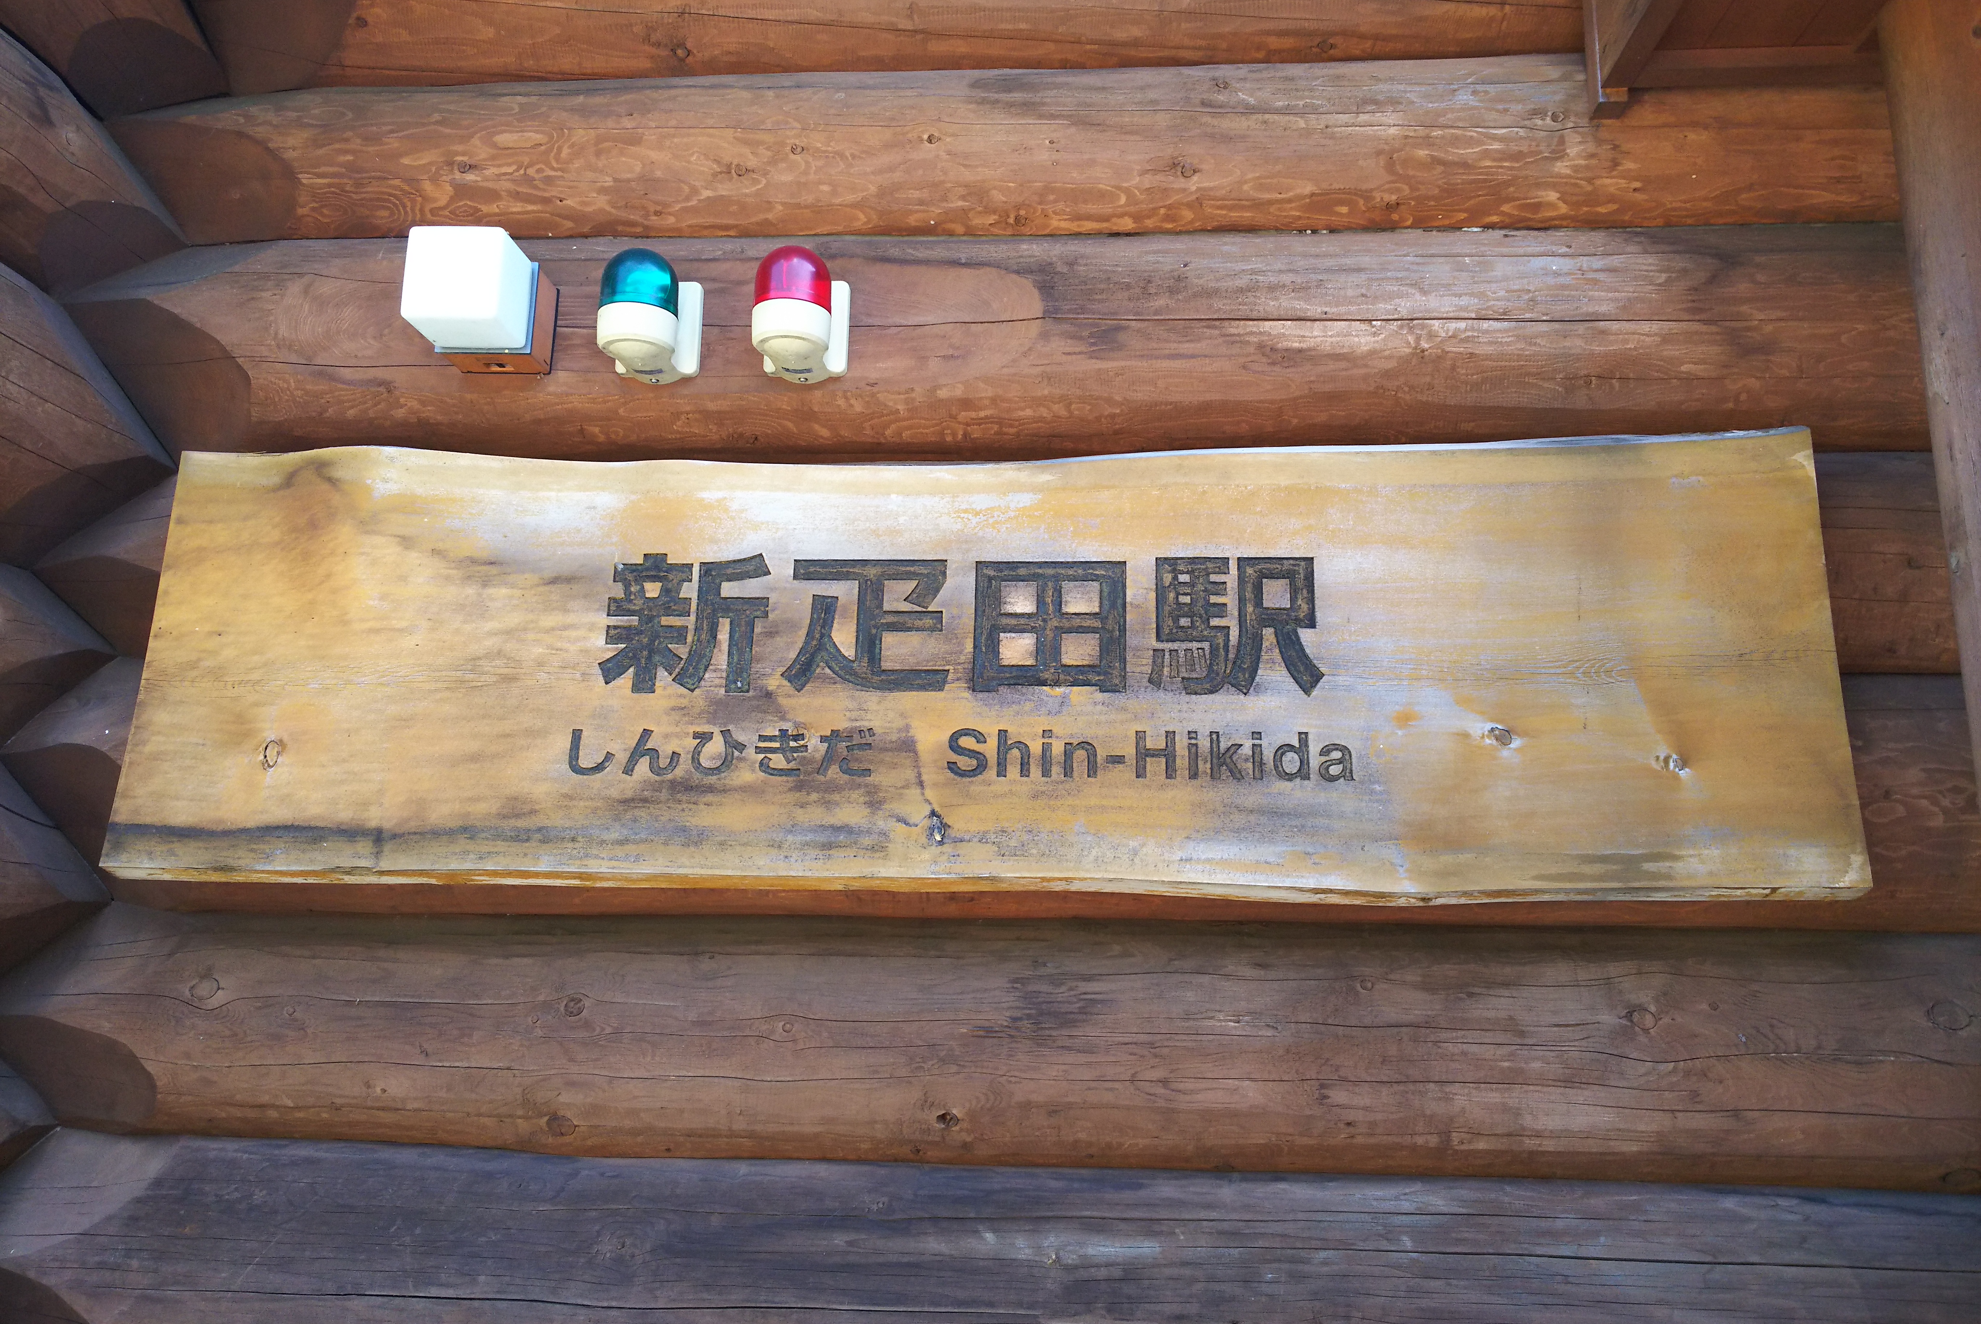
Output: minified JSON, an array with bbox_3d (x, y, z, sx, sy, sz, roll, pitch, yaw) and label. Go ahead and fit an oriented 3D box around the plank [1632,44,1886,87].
[{"bbox_3d":[0.937,-0.732,1.905,0.307,0.041,0.039,0,-15,5],"label":"plank"}]

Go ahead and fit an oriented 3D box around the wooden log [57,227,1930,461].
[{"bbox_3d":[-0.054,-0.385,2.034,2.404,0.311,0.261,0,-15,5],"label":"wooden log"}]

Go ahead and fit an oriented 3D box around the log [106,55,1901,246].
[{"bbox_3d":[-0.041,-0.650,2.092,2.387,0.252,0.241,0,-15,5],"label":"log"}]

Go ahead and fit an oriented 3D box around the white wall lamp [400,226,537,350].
[{"bbox_3d":[-0.616,-0.437,1.825,0.116,0.114,0.095,0,-15,5],"label":"white wall lamp"}]

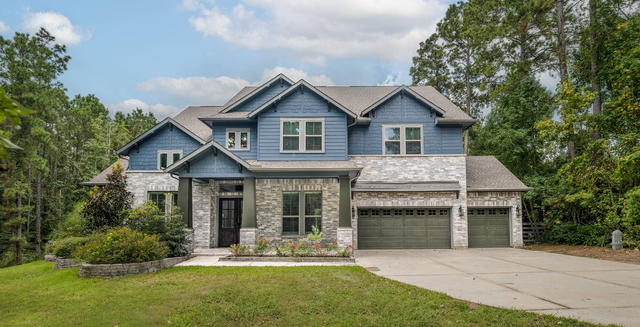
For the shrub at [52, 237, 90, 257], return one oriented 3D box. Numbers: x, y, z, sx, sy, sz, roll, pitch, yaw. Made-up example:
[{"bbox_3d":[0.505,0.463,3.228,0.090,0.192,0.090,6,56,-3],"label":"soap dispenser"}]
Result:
[{"bbox_3d":[-11.000,3.780,14.300,1.850,1.000,1.600,0,-3,0],"label":"shrub"}]

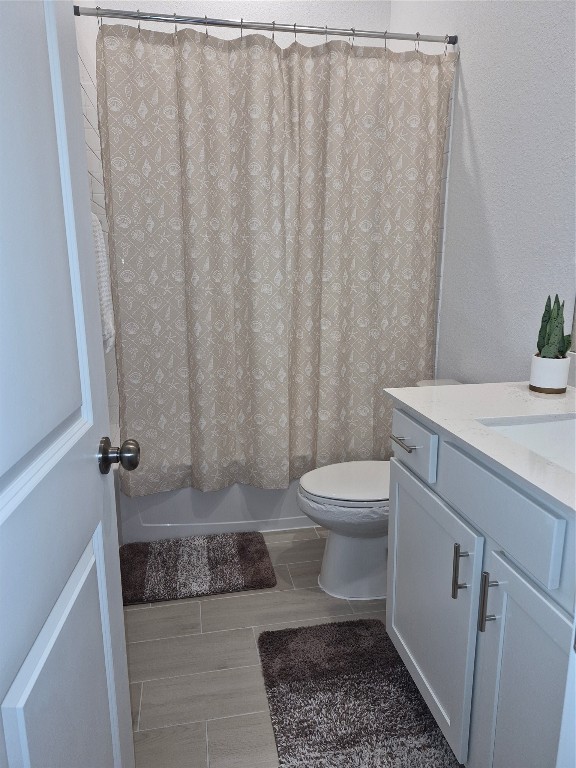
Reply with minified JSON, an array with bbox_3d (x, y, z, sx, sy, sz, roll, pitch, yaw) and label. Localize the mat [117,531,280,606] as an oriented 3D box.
[{"bbox_3d":[-0.394,0.761,2.144,0.635,0.025,0.425,-3,13,-10],"label":"mat"}]

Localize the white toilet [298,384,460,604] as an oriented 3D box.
[{"bbox_3d":[0.404,0.409,2.016,0.735,0.756,0.440,-3,13,-10],"label":"white toilet"}]

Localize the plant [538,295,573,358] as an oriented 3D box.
[{"bbox_3d":[0.746,-0.160,1.420,0.090,0.176,0.090,-3,13,-10],"label":"plant"}]

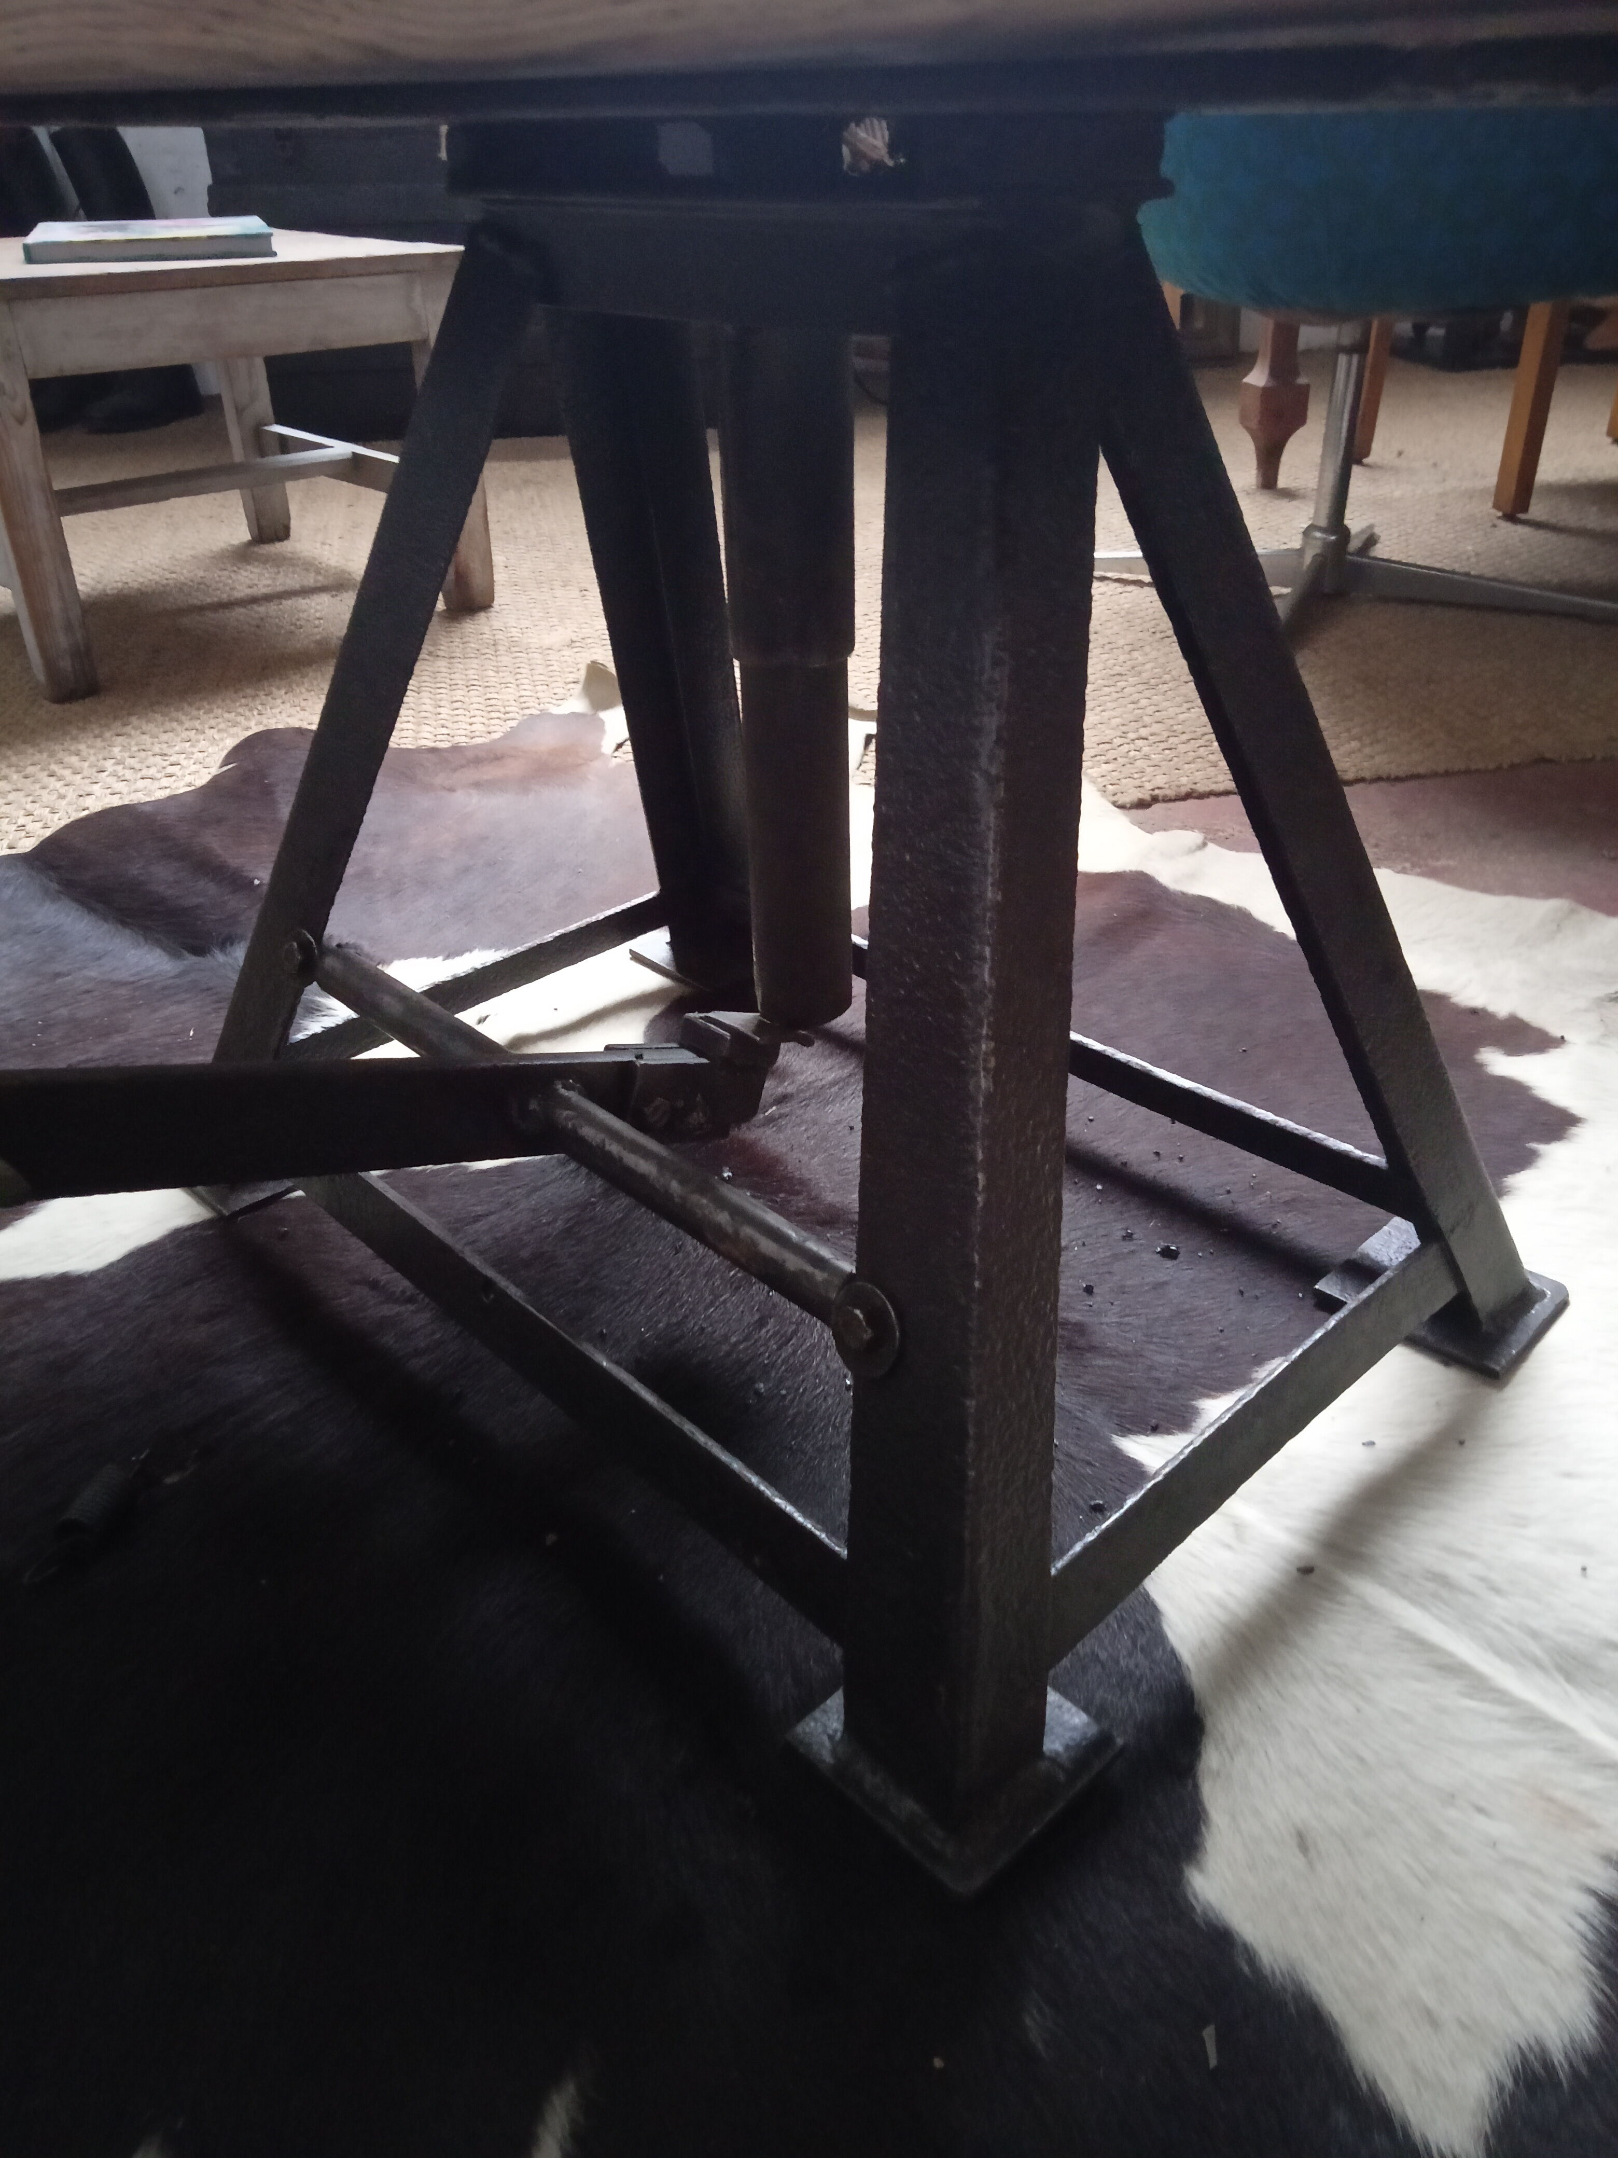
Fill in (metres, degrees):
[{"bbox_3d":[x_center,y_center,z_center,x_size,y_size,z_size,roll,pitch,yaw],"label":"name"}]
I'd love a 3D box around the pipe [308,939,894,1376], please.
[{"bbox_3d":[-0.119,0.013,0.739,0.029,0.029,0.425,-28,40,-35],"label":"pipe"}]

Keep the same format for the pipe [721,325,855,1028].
[{"bbox_3d":[-0.005,-0.188,0.751,0.056,0.361,0.056,-1,32,1],"label":"pipe"}]

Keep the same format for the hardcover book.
[{"bbox_3d":[-0.761,-0.975,1.881,0.254,0.021,0.319,-13,33,-20],"label":"hardcover book"}]

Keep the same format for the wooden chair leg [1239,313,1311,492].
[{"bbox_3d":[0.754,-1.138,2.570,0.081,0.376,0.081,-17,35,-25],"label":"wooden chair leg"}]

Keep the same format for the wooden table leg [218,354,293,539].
[{"bbox_3d":[-0.803,-0.962,2.297,0.050,0.373,0.050,-25,39,-35],"label":"wooden table leg"}]

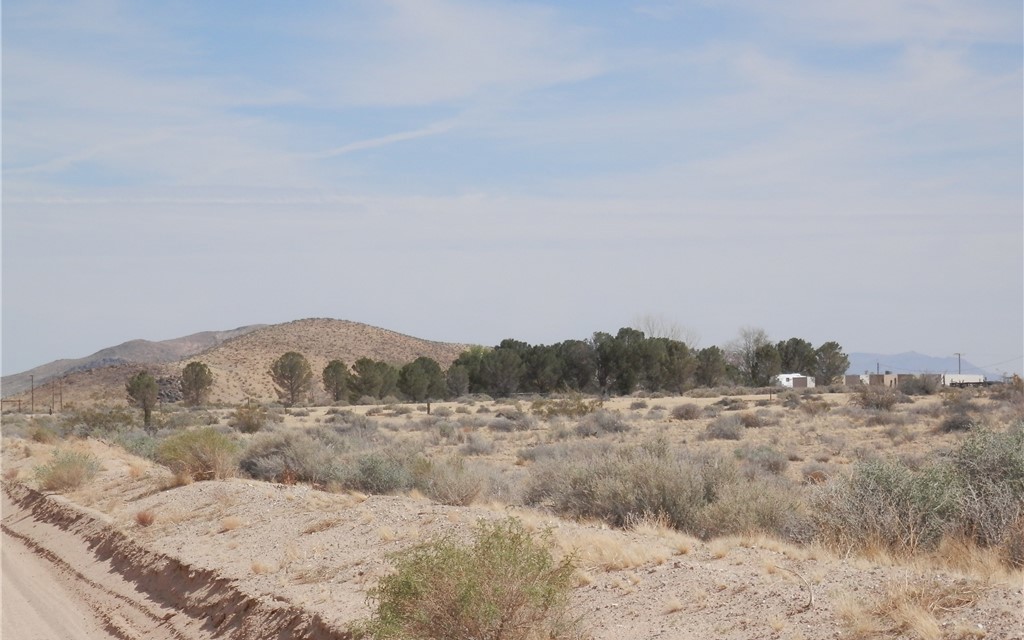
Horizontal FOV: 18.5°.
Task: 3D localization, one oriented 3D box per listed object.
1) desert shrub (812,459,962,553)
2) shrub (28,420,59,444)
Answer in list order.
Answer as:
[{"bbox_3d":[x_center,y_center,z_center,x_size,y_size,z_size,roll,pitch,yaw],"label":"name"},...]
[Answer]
[{"bbox_3d":[3.437,1.698,28.700,1.370,0.860,1.240,0,-1,0],"label":"desert shrub"},{"bbox_3d":[-16.435,3.946,110.000,1.050,0.840,0.950,0,-1,0],"label":"shrub"}]

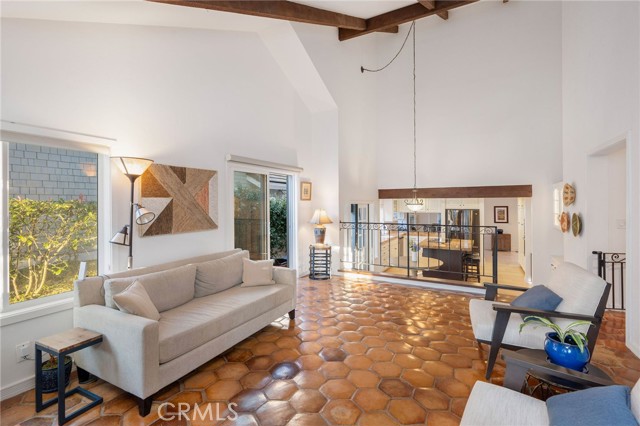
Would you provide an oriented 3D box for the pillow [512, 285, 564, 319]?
[{"bbox_3d":[1.834,0.770,2.420,0.335,0.120,0.410,-45,-12,15],"label":"pillow"}]

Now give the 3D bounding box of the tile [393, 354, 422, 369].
[{"bbox_3d":[0.782,1.332,2.547,0.273,0.018,0.236,0,1,-1],"label":"tile"}]

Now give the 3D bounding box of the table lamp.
[{"bbox_3d":[0.021,0.284,5.978,0.480,0.730,0.480,0,1,0],"label":"table lamp"}]

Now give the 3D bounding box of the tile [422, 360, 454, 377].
[{"bbox_3d":[1.070,1.415,2.573,0.285,0.020,0.250,0,1,-2],"label":"tile"}]

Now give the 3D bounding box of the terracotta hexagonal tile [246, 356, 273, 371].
[{"bbox_3d":[-0.522,1.335,2.518,0.273,0.018,0.236,0,1,-1],"label":"terracotta hexagonal tile"}]

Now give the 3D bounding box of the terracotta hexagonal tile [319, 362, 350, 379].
[{"bbox_3d":[0.127,1.360,2.440,0.265,0.020,0.238,0,1,-2],"label":"terracotta hexagonal tile"}]

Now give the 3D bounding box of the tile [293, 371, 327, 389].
[{"bbox_3d":[-0.078,1.338,2.274,0.273,0.018,0.236,0,1,-1],"label":"tile"}]

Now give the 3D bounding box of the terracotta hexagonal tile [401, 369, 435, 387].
[{"bbox_3d":[0.839,1.417,2.435,0.285,0.020,0.250,0,1,-2],"label":"terracotta hexagonal tile"}]

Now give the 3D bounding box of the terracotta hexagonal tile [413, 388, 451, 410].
[{"bbox_3d":[0.800,1.341,2.043,0.273,0.018,0.236,0,1,-1],"label":"terracotta hexagonal tile"}]

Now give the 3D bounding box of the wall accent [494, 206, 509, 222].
[{"bbox_3d":[7.502,0.074,11.745,0.478,0.678,0.040,1,1,28],"label":"wall accent"}]

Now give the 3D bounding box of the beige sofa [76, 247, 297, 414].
[{"bbox_3d":[-1.190,0.976,3.051,0.954,0.835,1.955,1,1,28],"label":"beige sofa"}]

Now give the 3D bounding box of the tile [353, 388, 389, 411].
[{"bbox_3d":[0.372,1.368,2.069,0.265,0.020,0.238,0,1,-2],"label":"tile"}]

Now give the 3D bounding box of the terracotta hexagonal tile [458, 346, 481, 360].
[{"bbox_3d":[1.425,1.328,2.679,0.273,0.018,0.236,0,1,-1],"label":"terracotta hexagonal tile"}]

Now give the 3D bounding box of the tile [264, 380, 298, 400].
[{"bbox_3d":[-0.306,1.418,2.264,0.285,0.020,0.250,0,1,-2],"label":"tile"}]

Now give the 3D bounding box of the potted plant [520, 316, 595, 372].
[{"bbox_3d":[1.492,0.827,1.779,0.360,0.270,0.310,1,2,40],"label":"potted plant"}]

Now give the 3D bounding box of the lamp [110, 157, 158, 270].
[{"bbox_3d":[-1.737,0.424,2.635,0.370,1.830,0.370,1,1,28],"label":"lamp"}]

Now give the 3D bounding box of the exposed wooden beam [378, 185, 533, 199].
[{"bbox_3d":[3.566,-0.577,8.058,3.920,0.305,0.150,0,1,29],"label":"exposed wooden beam"}]

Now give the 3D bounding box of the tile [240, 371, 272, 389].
[{"bbox_3d":[-0.538,1.415,2.398,0.285,0.020,0.250,0,1,-2],"label":"tile"}]

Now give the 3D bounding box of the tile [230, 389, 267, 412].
[{"bbox_3d":[-0.503,1.344,2.018,0.273,0.018,0.236,0,1,-1],"label":"tile"}]

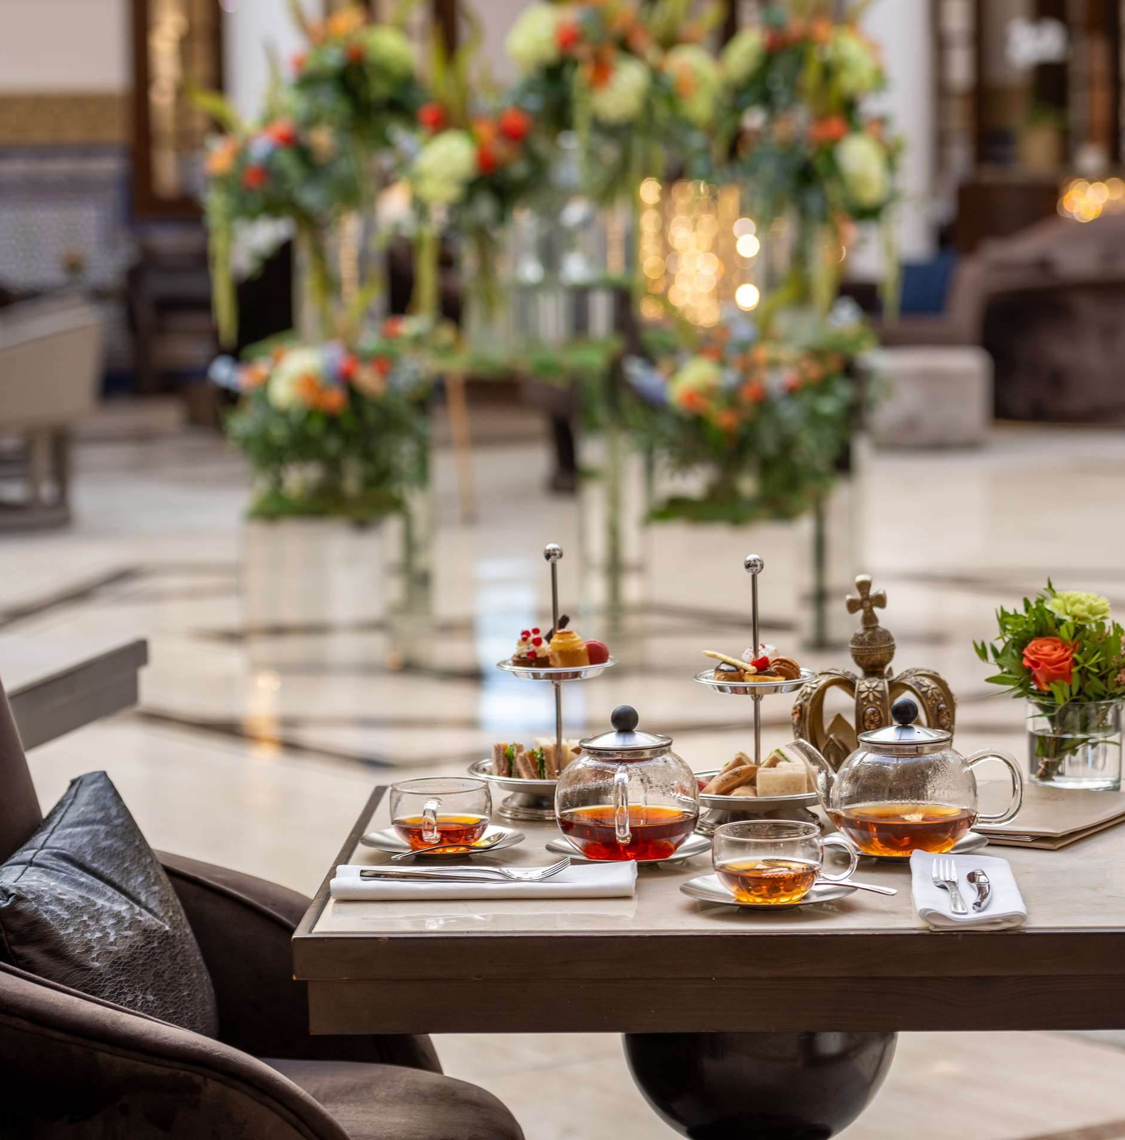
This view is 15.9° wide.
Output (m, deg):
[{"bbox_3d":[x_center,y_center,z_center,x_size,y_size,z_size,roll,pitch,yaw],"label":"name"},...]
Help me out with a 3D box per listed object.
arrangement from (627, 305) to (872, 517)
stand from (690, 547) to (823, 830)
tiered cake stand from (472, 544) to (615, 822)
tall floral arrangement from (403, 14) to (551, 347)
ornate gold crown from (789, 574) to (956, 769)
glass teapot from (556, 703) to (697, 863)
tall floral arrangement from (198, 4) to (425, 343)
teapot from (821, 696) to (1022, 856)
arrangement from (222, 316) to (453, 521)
[{"bbox_3d":[0.479,-0.409,10.612,0.631,0.531,0.585,-1,6,0],"label":"arrangement"},{"bbox_3d":[0.184,0.112,3.794,0.170,0.255,0.170,-1,6,3],"label":"stand"},{"bbox_3d":[-0.005,0.109,4.115,0.185,0.275,0.185,0,6,3],"label":"tiered cake stand"},{"bbox_3d":[-0.243,-1.110,11.500,0.430,0.950,0.430,0,6,3],"label":"tall floral arrangement"},{"bbox_3d":[0.299,0.115,3.881,0.160,0.224,0.160,-1,6,3],"label":"ornate gold crown"},{"bbox_3d":[0.061,0.198,3.815,0.138,0.143,0.215,-1,6,2],"label":"glass teapot"},{"bbox_3d":[-0.720,-1.141,11.600,0.600,0.970,0.650,0,6,3],"label":"tall floral arrangement"},{"bbox_3d":[0.323,0.193,3.817,0.220,0.146,0.140,0,6,3],"label":"teapot"},{"bbox_3d":[-0.591,-0.402,10.558,0.590,0.511,0.548,-1,6,0],"label":"arrangement"}]

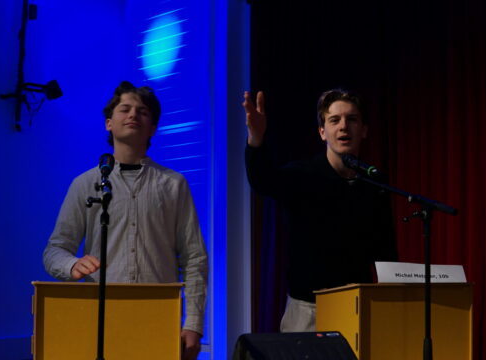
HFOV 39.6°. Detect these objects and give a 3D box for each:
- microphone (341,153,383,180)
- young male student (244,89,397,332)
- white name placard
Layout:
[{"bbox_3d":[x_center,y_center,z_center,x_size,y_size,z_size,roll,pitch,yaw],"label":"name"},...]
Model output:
[{"bbox_3d":[0.395,-0.047,2.237,0.050,0.050,0.250,3,15,-21],"label":"microphone"},{"bbox_3d":[0.285,0.552,2.410,0.570,1.800,0.440,2,-7,-11],"label":"young male student"},{"bbox_3d":[0.554,0.297,2.100,0.297,0.080,0.060,2,-7,-14],"label":"white name placard"}]

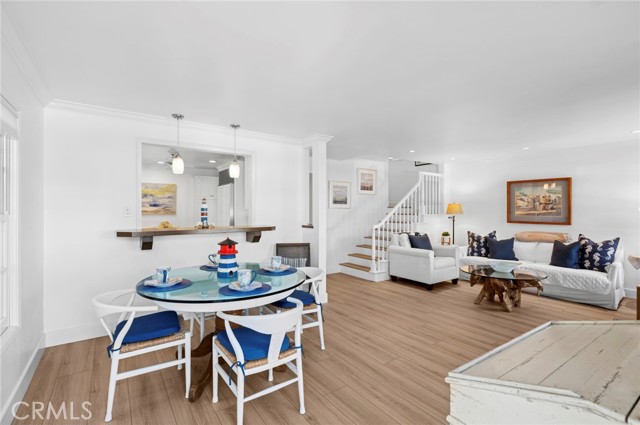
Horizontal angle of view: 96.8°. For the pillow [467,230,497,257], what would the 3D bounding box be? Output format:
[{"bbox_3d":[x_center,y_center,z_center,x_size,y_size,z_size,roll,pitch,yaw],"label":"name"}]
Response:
[{"bbox_3d":[3.146,0.620,5.500,0.520,0.490,0.170,0,-18,19],"label":"pillow"}]

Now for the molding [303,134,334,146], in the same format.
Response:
[{"bbox_3d":[-0.062,-1.073,4.358,0.290,0.100,0.600,0,1,-36],"label":"molding"}]

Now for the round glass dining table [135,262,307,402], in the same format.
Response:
[{"bbox_3d":[-0.774,0.915,2.390,1.310,0.750,1.310,0,0,-37],"label":"round glass dining table"}]

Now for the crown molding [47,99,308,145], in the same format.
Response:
[{"bbox_3d":[-1.496,-1.067,3.641,2.950,0.100,0.075,0,1,-36],"label":"crown molding"}]

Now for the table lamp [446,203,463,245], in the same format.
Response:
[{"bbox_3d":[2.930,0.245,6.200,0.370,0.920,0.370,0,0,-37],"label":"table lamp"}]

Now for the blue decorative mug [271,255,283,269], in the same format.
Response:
[{"bbox_3d":[-0.433,0.501,2.780,0.092,0.100,0.125,0,1,-36],"label":"blue decorative mug"}]

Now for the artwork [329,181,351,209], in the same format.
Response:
[{"bbox_3d":[0.454,-0.371,6.050,0.580,0.580,0.040,0,0,-37],"label":"artwork"}]

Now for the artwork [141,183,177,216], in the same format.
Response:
[{"bbox_3d":[-3.688,-0.293,6.448,0.800,0.715,0.035,0,1,-36],"label":"artwork"}]

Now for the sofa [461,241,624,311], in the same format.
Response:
[{"bbox_3d":[3.620,0.905,4.851,0.950,0.780,2.150,0,0,-37],"label":"sofa"}]

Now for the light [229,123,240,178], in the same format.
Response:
[{"bbox_3d":[-1.082,-0.766,3.620,0.135,0.670,0.135,0,0,-37],"label":"light"}]

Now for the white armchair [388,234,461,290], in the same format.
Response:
[{"bbox_3d":[1.974,0.877,5.381,0.880,0.870,0.910,0,1,-39],"label":"white armchair"}]

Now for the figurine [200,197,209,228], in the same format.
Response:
[{"bbox_3d":[-1.453,0.009,3.576,0.095,0.390,0.095,0,1,-36],"label":"figurine"}]

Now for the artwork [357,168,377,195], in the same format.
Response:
[{"bbox_3d":[1.113,-0.709,6.634,0.620,0.585,0.030,0,1,-36],"label":"artwork"}]

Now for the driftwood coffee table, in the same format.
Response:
[{"bbox_3d":[2.570,1.065,4.030,1.040,0.450,1.040,0,0,-37],"label":"driftwood coffee table"}]

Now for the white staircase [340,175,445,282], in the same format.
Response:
[{"bbox_3d":[1.706,0.203,6.446,2.400,2.200,1.070,0,1,-36],"label":"white staircase"}]

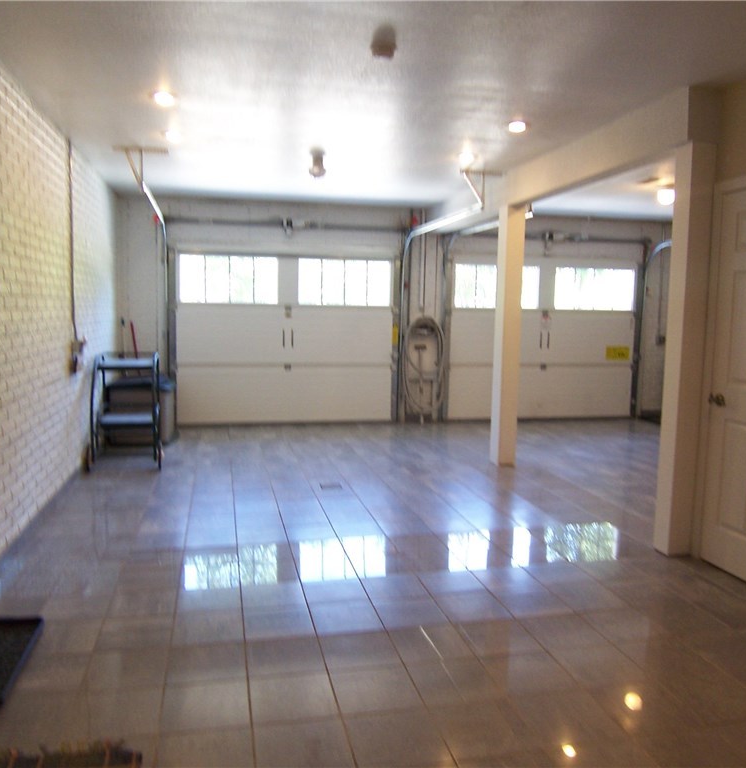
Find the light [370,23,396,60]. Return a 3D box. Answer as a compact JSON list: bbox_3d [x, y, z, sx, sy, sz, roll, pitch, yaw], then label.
[{"bbox_3d":[0.054,-1.653,3.370,0.136,0.050,0.136,0,6,-13],"label":"light"}]

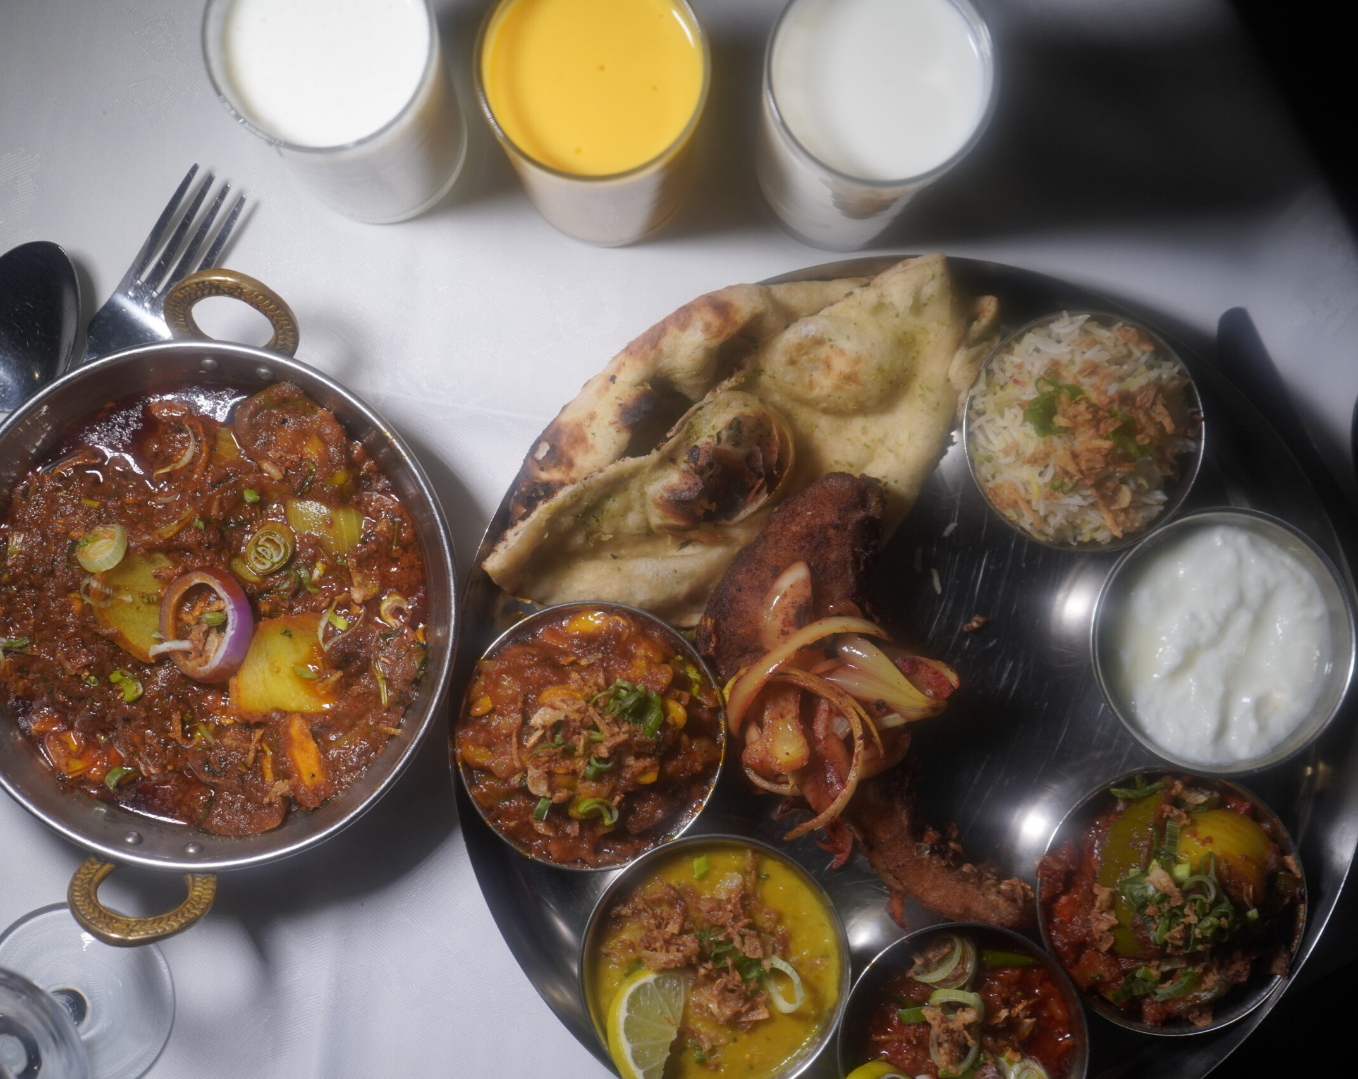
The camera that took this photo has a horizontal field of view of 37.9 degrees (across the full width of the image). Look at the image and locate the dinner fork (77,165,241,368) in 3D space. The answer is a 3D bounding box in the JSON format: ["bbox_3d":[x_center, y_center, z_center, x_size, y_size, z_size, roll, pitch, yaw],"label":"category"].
[{"bbox_3d":[-0.220,-0.048,0.714,0.026,0.021,0.196,34,88,1],"label":"dinner fork"}]

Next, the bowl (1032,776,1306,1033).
[{"bbox_3d":[0.168,0.124,0.693,0.092,0.042,0.092,0,88,0],"label":"bowl"}]

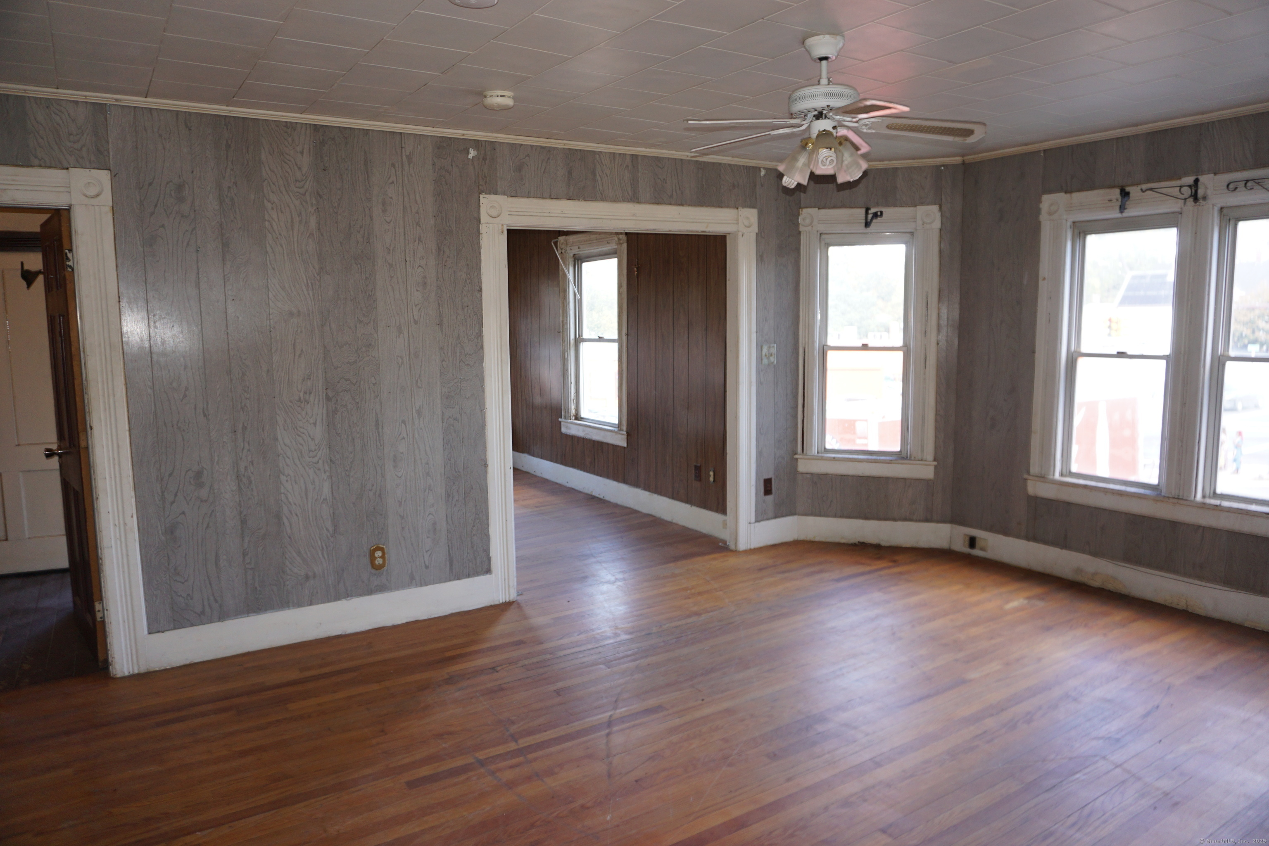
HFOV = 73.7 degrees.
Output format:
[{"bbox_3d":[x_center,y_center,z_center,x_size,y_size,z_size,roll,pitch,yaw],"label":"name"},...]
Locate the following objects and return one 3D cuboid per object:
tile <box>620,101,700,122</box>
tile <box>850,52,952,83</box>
[{"bbox_3d":[0.115,-1.403,3.822,0.305,0.018,0.305,-5,9,-33],"label":"tile"},{"bbox_3d":[0.956,-1.308,3.096,0.305,0.018,0.305,-5,9,-33],"label":"tile"}]

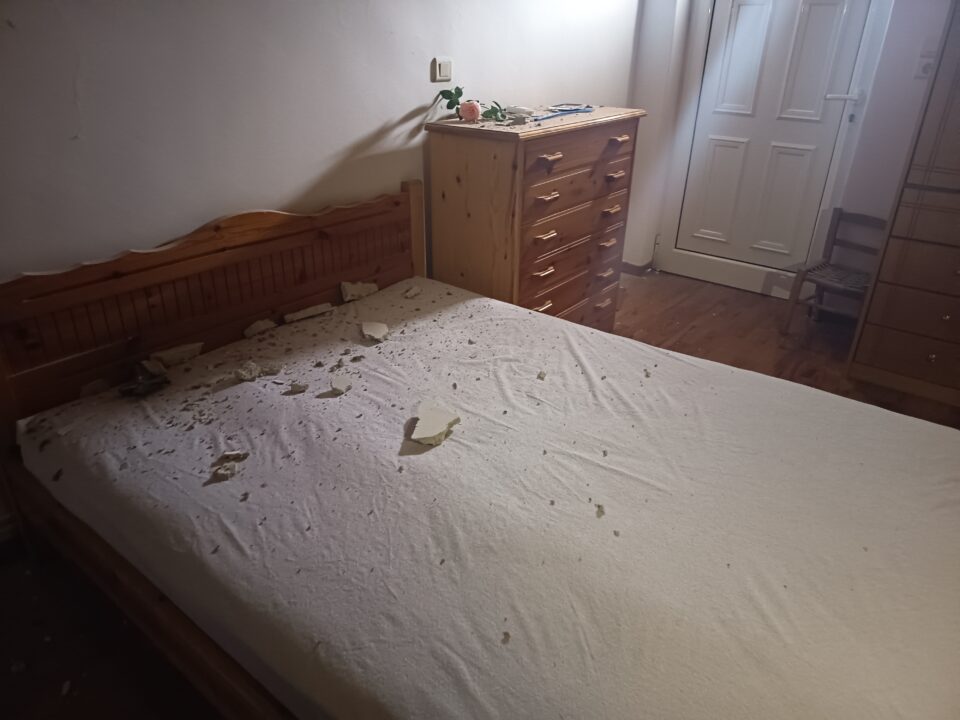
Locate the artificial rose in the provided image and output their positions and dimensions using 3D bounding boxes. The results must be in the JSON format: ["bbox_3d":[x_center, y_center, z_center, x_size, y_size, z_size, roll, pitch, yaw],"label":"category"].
[{"bbox_3d":[-0.037,-0.977,2.618,0.082,0.076,0.075,-4,27,-10],"label":"artificial rose"}]

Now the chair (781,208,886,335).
[{"bbox_3d":[1.800,-0.394,3.289,0.360,0.600,0.345,24,34,38],"label":"chair"}]

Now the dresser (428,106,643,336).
[{"bbox_3d":[0.273,-0.539,3.020,0.428,1.062,1.014,20,32,33],"label":"dresser"}]

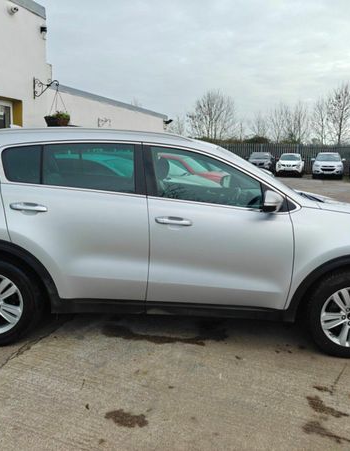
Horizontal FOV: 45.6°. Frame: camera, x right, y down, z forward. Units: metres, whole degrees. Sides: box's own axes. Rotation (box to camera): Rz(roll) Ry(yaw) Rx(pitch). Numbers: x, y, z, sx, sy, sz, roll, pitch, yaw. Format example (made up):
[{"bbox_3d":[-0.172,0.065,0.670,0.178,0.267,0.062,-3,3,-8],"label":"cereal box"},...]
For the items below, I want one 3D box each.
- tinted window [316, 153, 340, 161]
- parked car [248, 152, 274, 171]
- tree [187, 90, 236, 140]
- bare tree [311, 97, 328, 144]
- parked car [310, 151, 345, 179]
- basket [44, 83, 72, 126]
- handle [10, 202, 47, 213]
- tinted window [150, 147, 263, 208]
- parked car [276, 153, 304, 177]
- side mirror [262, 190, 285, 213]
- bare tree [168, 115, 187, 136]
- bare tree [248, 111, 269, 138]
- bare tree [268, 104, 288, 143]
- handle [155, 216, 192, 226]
[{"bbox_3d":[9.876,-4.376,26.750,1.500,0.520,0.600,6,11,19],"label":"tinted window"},{"bbox_3d":[6.392,-4.647,30.930,1.830,1.620,4.400,5,11,16],"label":"parked car"},{"bbox_3d":[4.241,-11.878,50.677,5.754,8.752,5.754,2,10,0],"label":"tree"},{"bbox_3d":[15.909,-10.008,45.792,1.710,8.040,1.710,6,11,16],"label":"bare tree"},{"bbox_3d":[10.160,-3.983,27.500,1.840,1.660,4.410,6,11,19],"label":"parked car"},{"bbox_3d":[-1.720,-1.749,6.120,0.390,0.630,0.390,5,11,16],"label":"basket"},{"bbox_3d":[-1.019,-0.128,2.908,0.255,0.055,0.050,2,11,-1],"label":"handle"},{"bbox_3d":[0.225,-0.354,3.046,0.830,0.440,0.080,2,-11,-1],"label":"tinted window"},{"bbox_3d":[7.955,-4.143,28.545,1.765,1.565,4.135,5,11,17],"label":"parked car"},{"bbox_3d":[0.671,-0.167,2.877,0.130,0.150,0.210,2,11,-1],"label":"side mirror"},{"bbox_3d":[0.277,-13.615,64.611,3.074,7.010,3.074,2,10,0],"label":"bare tree"},{"bbox_3d":[11.139,-11.955,56.721,2.964,7.194,2.964,2,10,0],"label":"bare tree"},{"bbox_3d":[13.177,-11.849,54.696,2.595,7.824,2.595,2,10,0],"label":"bare tree"},{"bbox_3d":[-0.005,-0.029,2.921,0.250,0.055,0.050,2,11,-1],"label":"handle"}]

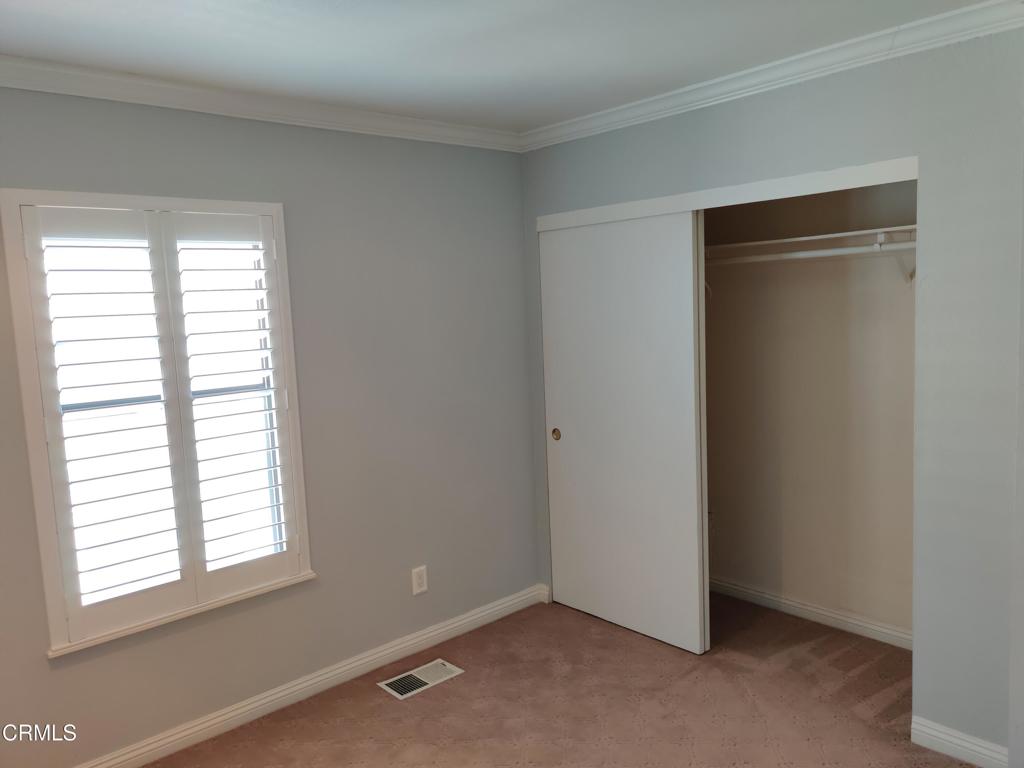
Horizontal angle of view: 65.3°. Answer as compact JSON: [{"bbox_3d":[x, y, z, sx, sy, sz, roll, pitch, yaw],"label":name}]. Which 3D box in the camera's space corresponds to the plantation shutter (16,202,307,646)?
[{"bbox_3d":[-1.241,0.112,2.974,0.895,1.490,0.075,-8,8,-42],"label":"plantation shutter"}]

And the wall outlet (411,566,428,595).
[{"bbox_3d":[-0.438,0.925,3.774,0.077,0.121,0.012,-8,8,-42],"label":"wall outlet"}]

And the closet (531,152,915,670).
[{"bbox_3d":[1.059,0.184,3.674,0.760,2.050,1.810,-8,8,-42],"label":"closet"}]

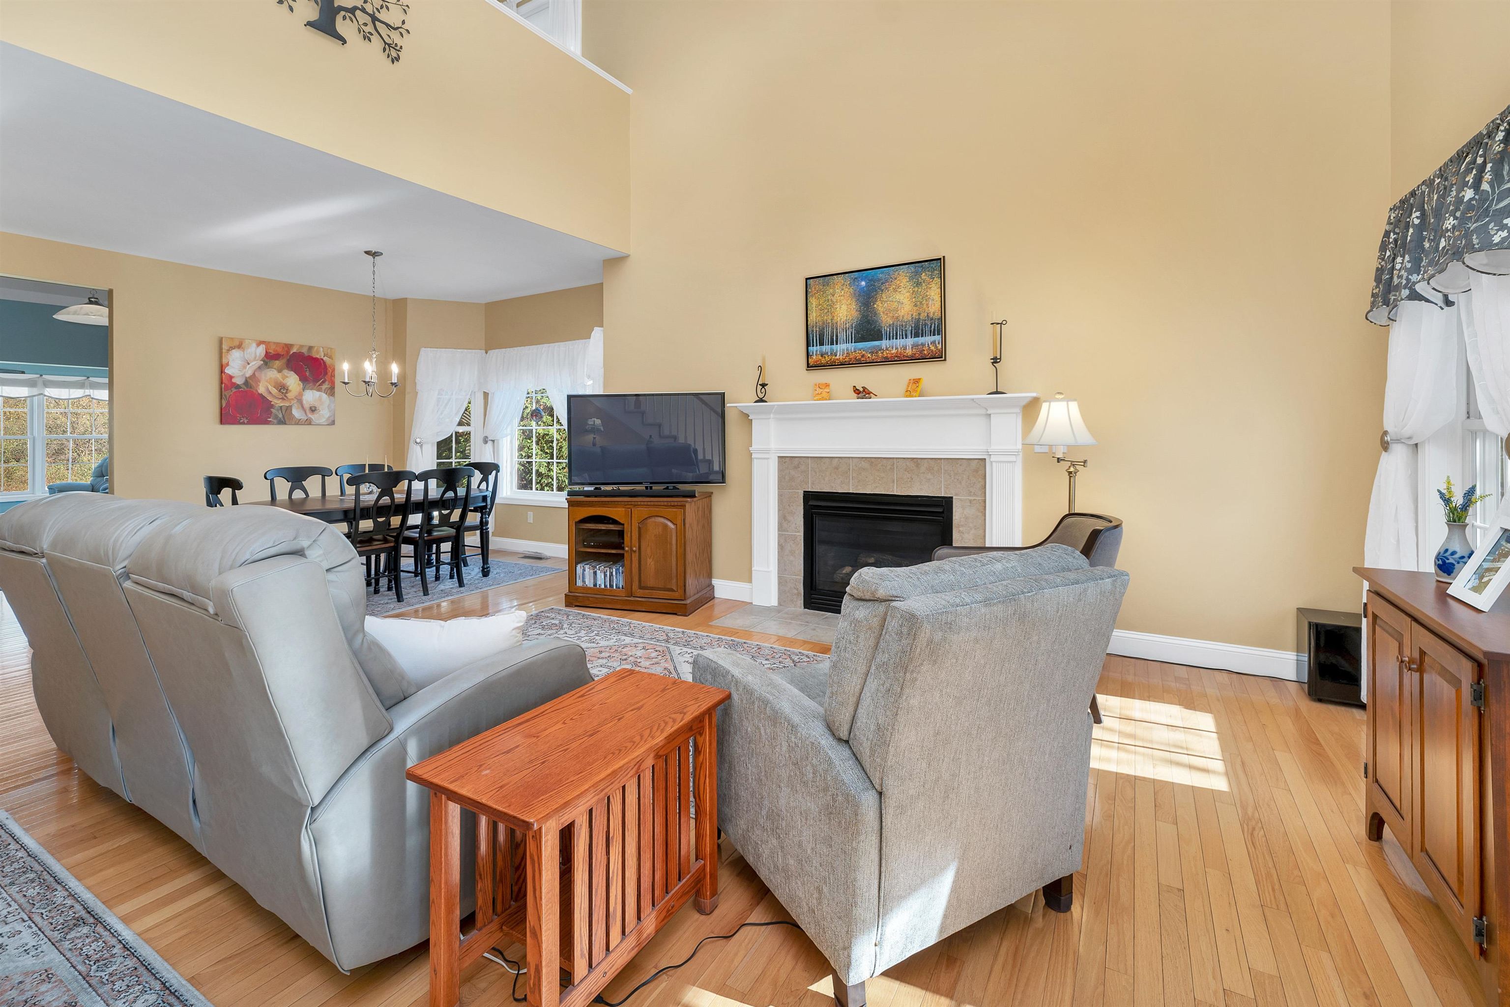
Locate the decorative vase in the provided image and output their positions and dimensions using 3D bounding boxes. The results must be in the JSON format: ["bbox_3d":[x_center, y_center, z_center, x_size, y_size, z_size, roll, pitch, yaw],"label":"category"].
[{"bbox_3d":[2.059,0.144,1.730,0.085,0.175,0.085,0,5,0],"label":"decorative vase"}]

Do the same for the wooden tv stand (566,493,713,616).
[{"bbox_3d":[-0.837,0.343,4.376,0.933,0.790,0.481,1,5,16],"label":"wooden tv stand"}]

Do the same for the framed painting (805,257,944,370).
[{"bbox_3d":[0.746,-1.202,3.777,0.930,0.620,0.040,3,8,29],"label":"framed painting"}]

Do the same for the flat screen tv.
[{"bbox_3d":[-0.814,-0.485,4.430,1.200,0.700,0.070,1,7,9],"label":"flat screen tv"}]

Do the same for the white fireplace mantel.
[{"bbox_3d":[0.749,0.069,3.834,1.998,1.460,0.200,3,6,27],"label":"white fireplace mantel"}]

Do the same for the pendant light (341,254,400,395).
[{"bbox_3d":[-3.019,-1.405,4.661,0.470,1.140,0.470,4,8,31],"label":"pendant light"}]

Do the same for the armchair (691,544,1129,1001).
[{"bbox_3d":[0.361,0.586,1.672,0.760,0.960,0.860,-4,8,-28],"label":"armchair"}]

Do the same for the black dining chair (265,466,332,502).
[{"bbox_3d":[-3.721,0.206,5.019,0.520,1.000,0.480,4,8,31],"label":"black dining chair"}]

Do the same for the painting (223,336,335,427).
[{"bbox_3d":[-4.531,-1.144,5.633,0.040,0.775,0.890,3,6,32],"label":"painting"}]

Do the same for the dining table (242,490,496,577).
[{"bbox_3d":[-3.126,0.345,4.818,1.020,0.760,1.750,4,8,31],"label":"dining table"}]

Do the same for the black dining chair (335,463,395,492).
[{"bbox_3d":[-3.280,0.164,5.120,0.520,0.980,0.470,3,6,30],"label":"black dining chair"}]

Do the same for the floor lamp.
[{"bbox_3d":[1.673,0.122,3.203,0.400,1.480,0.400,4,8,31],"label":"floor lamp"}]

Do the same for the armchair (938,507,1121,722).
[{"bbox_3d":[1.275,0.488,2.830,0.710,0.850,0.650,0,7,3],"label":"armchair"}]

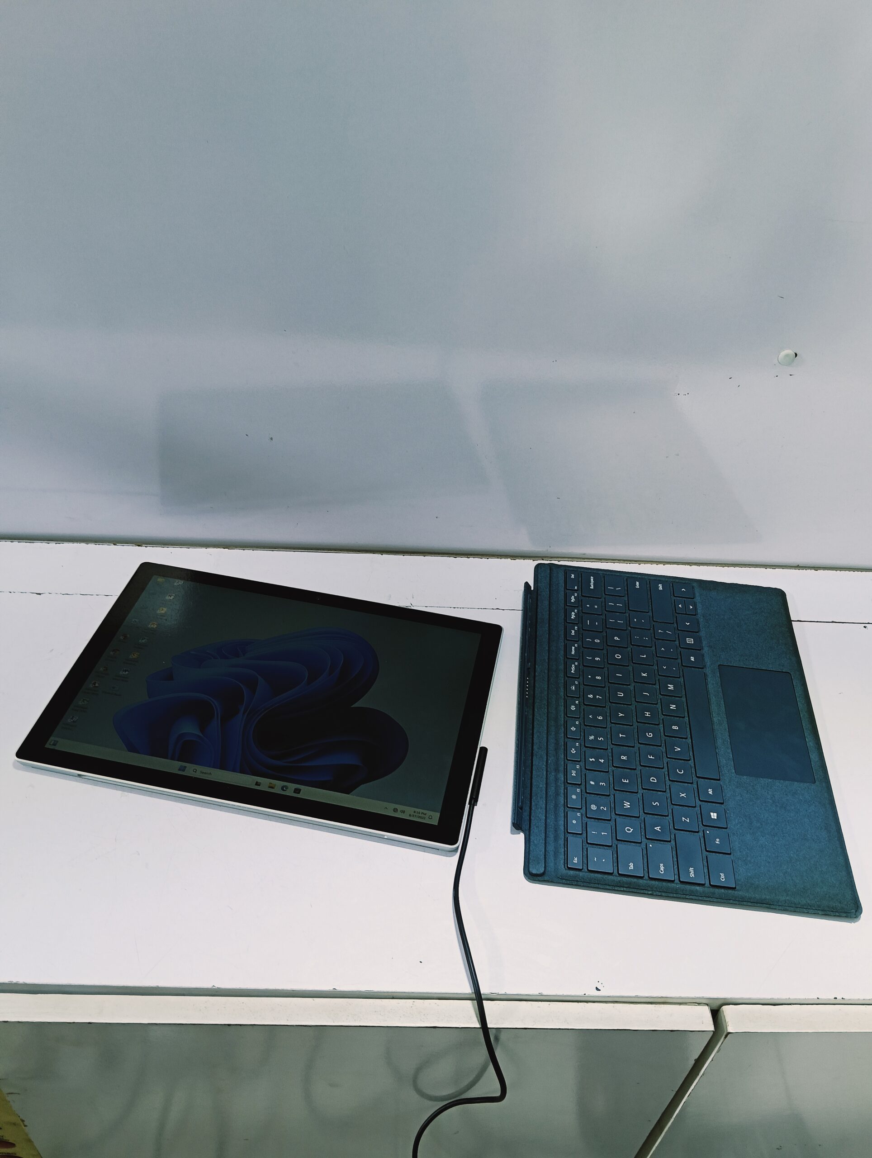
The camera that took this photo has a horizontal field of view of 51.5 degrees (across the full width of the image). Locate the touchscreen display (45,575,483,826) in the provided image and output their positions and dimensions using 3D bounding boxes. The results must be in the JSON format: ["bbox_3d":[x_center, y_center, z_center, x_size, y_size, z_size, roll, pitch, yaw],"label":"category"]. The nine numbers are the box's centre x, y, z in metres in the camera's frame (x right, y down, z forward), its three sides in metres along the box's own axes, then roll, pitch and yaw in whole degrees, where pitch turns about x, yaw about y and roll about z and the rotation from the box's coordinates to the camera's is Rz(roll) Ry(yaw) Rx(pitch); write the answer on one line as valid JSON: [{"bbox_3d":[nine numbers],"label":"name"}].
[{"bbox_3d":[-0.110,0.077,0.639,0.261,0.006,0.174,9,42,6],"label":"touchscreen display"}]

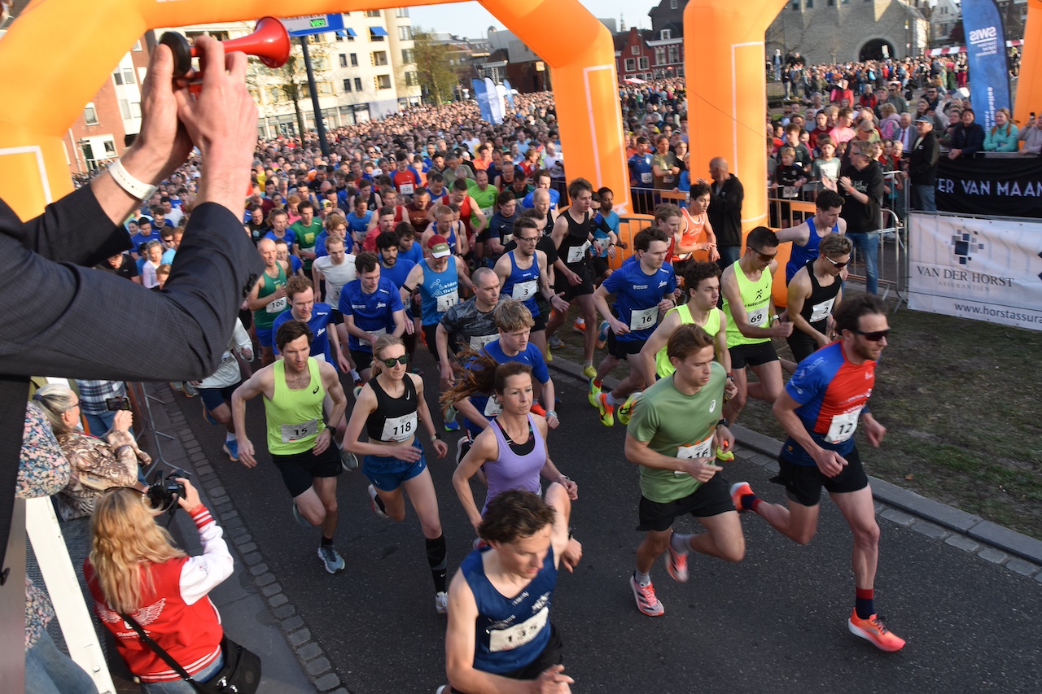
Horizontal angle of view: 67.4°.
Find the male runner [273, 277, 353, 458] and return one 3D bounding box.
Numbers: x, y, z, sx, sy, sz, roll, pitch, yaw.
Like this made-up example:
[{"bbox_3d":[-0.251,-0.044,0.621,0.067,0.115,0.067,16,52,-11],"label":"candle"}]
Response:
[{"bbox_3d":[-1.505,0.255,5.895,0.600,1.680,0.680,-16,22,-26],"label":"male runner"}]

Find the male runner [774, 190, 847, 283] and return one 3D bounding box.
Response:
[{"bbox_3d":[2.368,-0.458,6.514,0.650,1.720,0.850,-20,24,-36],"label":"male runner"}]

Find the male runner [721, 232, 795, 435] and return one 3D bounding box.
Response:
[{"bbox_3d":[1.638,0.025,5.420,0.580,1.770,0.800,-17,21,-28],"label":"male runner"}]

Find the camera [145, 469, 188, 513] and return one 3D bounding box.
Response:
[{"bbox_3d":[-1.376,0.550,3.042,0.140,0.110,0.140,-6,19,-1],"label":"camera"}]

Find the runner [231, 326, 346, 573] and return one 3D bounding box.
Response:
[{"bbox_3d":[-1.216,0.611,4.705,0.640,1.670,0.800,-13,20,-21],"label":"runner"}]

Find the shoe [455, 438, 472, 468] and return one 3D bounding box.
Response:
[{"bbox_3d":[-0.381,0.717,5.294,0.100,0.285,0.120,-17,42,-29],"label":"shoe"}]

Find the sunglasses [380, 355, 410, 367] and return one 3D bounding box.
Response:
[{"bbox_3d":[-0.636,0.065,3.900,0.145,0.050,0.140,-16,21,-28],"label":"sunglasses"}]

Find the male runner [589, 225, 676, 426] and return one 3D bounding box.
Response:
[{"bbox_3d":[0.908,-0.072,6.084,0.600,1.720,0.850,-19,23,-35],"label":"male runner"}]

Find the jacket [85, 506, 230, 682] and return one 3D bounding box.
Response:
[{"bbox_3d":[-1.275,0.877,2.841,0.540,0.600,0.450,-1,19,11],"label":"jacket"}]

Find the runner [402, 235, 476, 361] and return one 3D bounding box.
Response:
[{"bbox_3d":[-0.682,-0.193,6.936,0.620,1.680,0.700,-14,21,-25],"label":"runner"}]

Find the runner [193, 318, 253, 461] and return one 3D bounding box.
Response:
[{"bbox_3d":[-2.445,0.241,6.345,0.620,1.770,0.900,-16,20,-26],"label":"runner"}]

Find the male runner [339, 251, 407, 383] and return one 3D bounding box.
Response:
[{"bbox_3d":[-1.097,0.103,6.211,0.620,1.790,0.800,-16,20,-25],"label":"male runner"}]

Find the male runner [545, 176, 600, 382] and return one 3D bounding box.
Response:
[{"bbox_3d":[0.550,-0.646,7.349,0.580,1.830,0.750,-17,22,-29],"label":"male runner"}]

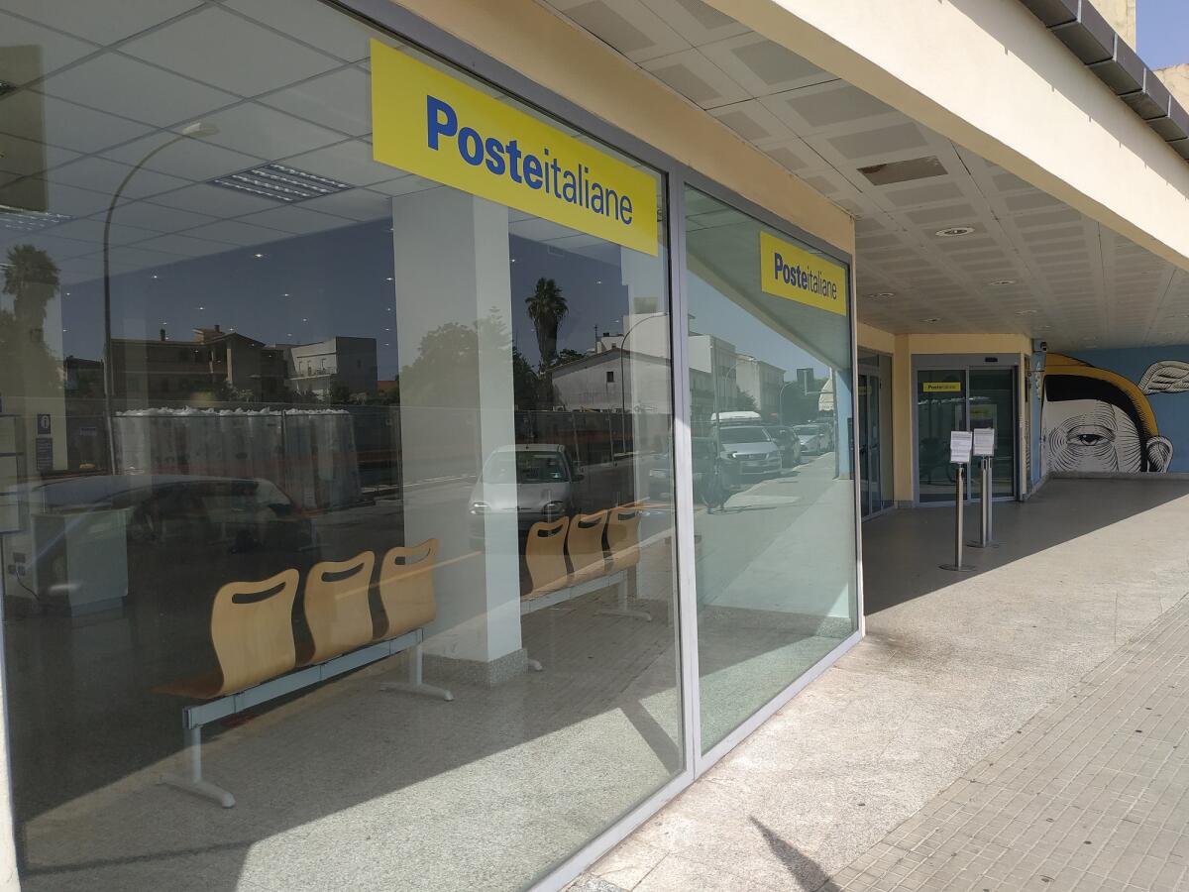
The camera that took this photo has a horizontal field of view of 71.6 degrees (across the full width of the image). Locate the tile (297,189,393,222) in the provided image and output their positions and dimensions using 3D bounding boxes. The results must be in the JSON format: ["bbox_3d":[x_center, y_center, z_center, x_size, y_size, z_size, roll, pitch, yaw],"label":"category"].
[{"bbox_3d":[-1.495,-1.524,5.264,0.600,0.020,0.600,-1,2,30],"label":"tile"}]

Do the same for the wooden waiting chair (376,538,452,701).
[{"bbox_3d":[-1.132,0.986,4.564,0.560,0.910,0.490,-1,2,30],"label":"wooden waiting chair"}]

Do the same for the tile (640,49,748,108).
[{"bbox_3d":[0.428,-1.499,3.368,0.240,0.020,0.600,0,2,32],"label":"tile"}]

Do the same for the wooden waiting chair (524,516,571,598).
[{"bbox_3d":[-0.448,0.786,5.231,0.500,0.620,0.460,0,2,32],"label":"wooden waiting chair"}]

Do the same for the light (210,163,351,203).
[{"bbox_3d":[-1.795,-1.520,4.744,0.600,0.060,0.600,-1,2,30],"label":"light"}]

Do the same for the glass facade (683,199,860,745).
[{"bbox_3d":[1.088,0.065,4.614,0.070,2.524,2.484,-1,2,33],"label":"glass facade"}]

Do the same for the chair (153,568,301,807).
[{"bbox_3d":[-1.533,0.989,3.558,0.540,0.840,0.470,0,2,29],"label":"chair"}]

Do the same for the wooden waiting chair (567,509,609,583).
[{"bbox_3d":[-0.218,0.741,5.844,0.510,0.530,0.470,-1,2,30],"label":"wooden waiting chair"}]

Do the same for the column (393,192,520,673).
[{"bbox_3d":[-0.840,-0.059,5.098,0.620,2.950,0.350,-1,2,30],"label":"column"}]

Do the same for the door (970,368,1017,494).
[{"bbox_3d":[6.977,-0.220,14.427,0.990,2.280,0.060,-2,2,-14],"label":"door"}]

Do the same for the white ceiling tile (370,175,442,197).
[{"bbox_3d":[-1.016,-1.512,4.727,0.600,0.020,0.300,0,2,32],"label":"white ceiling tile"}]

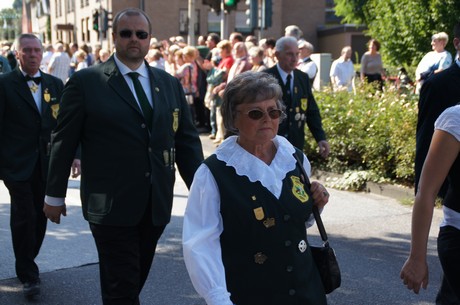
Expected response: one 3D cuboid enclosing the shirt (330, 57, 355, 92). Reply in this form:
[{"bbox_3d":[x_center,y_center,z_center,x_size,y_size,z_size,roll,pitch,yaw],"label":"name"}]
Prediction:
[{"bbox_3d":[2.046,-1.400,17.400,0.500,0.690,0.340,-6,8,-44],"label":"shirt"}]

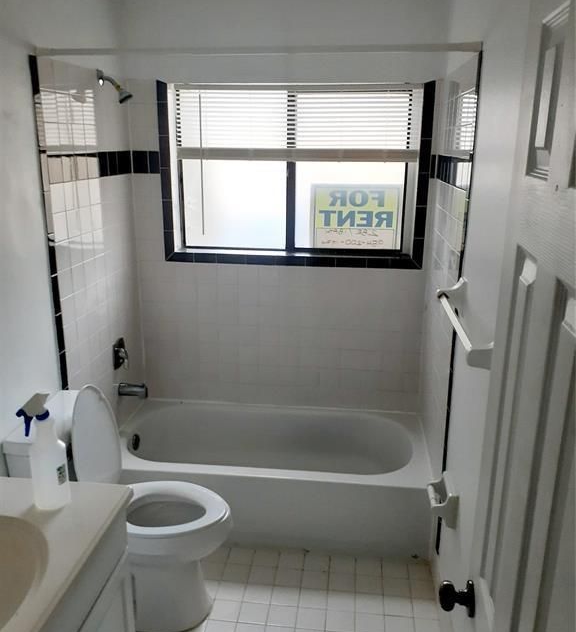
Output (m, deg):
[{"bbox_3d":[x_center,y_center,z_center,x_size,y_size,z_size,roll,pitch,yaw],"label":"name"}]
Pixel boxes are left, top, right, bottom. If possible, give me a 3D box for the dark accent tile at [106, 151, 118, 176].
[{"bbox_3d":[-0.817,-0.704,2.780,0.010,0.108,0.105,2,15,6],"label":"dark accent tile"}]

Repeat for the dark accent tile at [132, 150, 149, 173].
[{"bbox_3d":[-0.738,-0.767,3.012,0.084,0.108,0.010,2,15,6],"label":"dark accent tile"}]

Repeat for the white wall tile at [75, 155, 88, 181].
[{"bbox_3d":[-0.853,-0.617,2.470,0.010,0.107,0.105,2,15,6],"label":"white wall tile"}]

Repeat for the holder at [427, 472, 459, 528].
[{"bbox_3d":[0.516,0.610,2.013,0.085,0.115,0.173,2,15,6],"label":"holder"}]

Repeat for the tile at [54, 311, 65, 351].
[{"bbox_3d":[-0.883,0.069,2.312,0.010,0.152,0.051,2,16,6],"label":"tile"}]

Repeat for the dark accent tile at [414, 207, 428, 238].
[{"bbox_3d":[0.643,-0.456,2.912,0.052,0.155,0.010,2,15,6],"label":"dark accent tile"}]

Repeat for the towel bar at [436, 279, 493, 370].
[{"bbox_3d":[0.506,0.006,1.714,0.087,0.108,0.665,2,15,6],"label":"towel bar"}]

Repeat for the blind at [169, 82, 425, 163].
[{"bbox_3d":[0.036,-0.947,2.939,1.203,0.357,0.045,2,15,6],"label":"blind"}]

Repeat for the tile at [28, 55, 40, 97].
[{"bbox_3d":[-0.887,-0.827,2.092,0.010,0.150,0.051,2,15,6],"label":"tile"}]

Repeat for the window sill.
[{"bbox_3d":[0.022,-0.301,3.092,1.312,0.055,0.133,2,15,6],"label":"window sill"}]

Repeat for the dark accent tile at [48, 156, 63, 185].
[{"bbox_3d":[-0.867,-0.555,2.241,0.010,0.112,0.109,2,15,6],"label":"dark accent tile"}]

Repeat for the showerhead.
[{"bbox_3d":[-0.737,-0.984,2.570,0.142,0.138,0.065,2,16,6],"label":"showerhead"}]

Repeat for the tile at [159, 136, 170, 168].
[{"bbox_3d":[-0.611,-0.816,2.984,0.052,0.154,0.010,2,15,6],"label":"tile"}]

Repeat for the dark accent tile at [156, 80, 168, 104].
[{"bbox_3d":[-0.606,-1.083,2.889,0.051,0.095,0.010,2,15,6],"label":"dark accent tile"}]

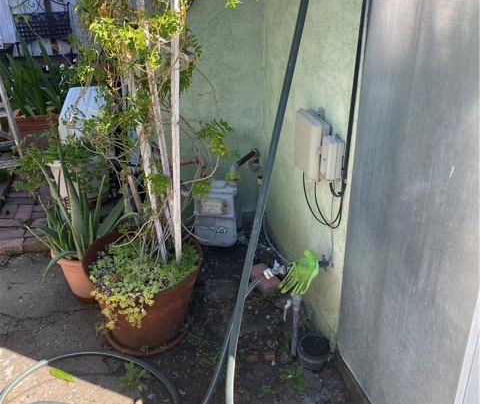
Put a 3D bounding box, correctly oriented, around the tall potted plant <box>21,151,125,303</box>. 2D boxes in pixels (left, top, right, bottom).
[{"bbox_3d":[-0.744,0.112,2.156,0.460,0.700,0.410,-1,25,0],"label":"tall potted plant"}]

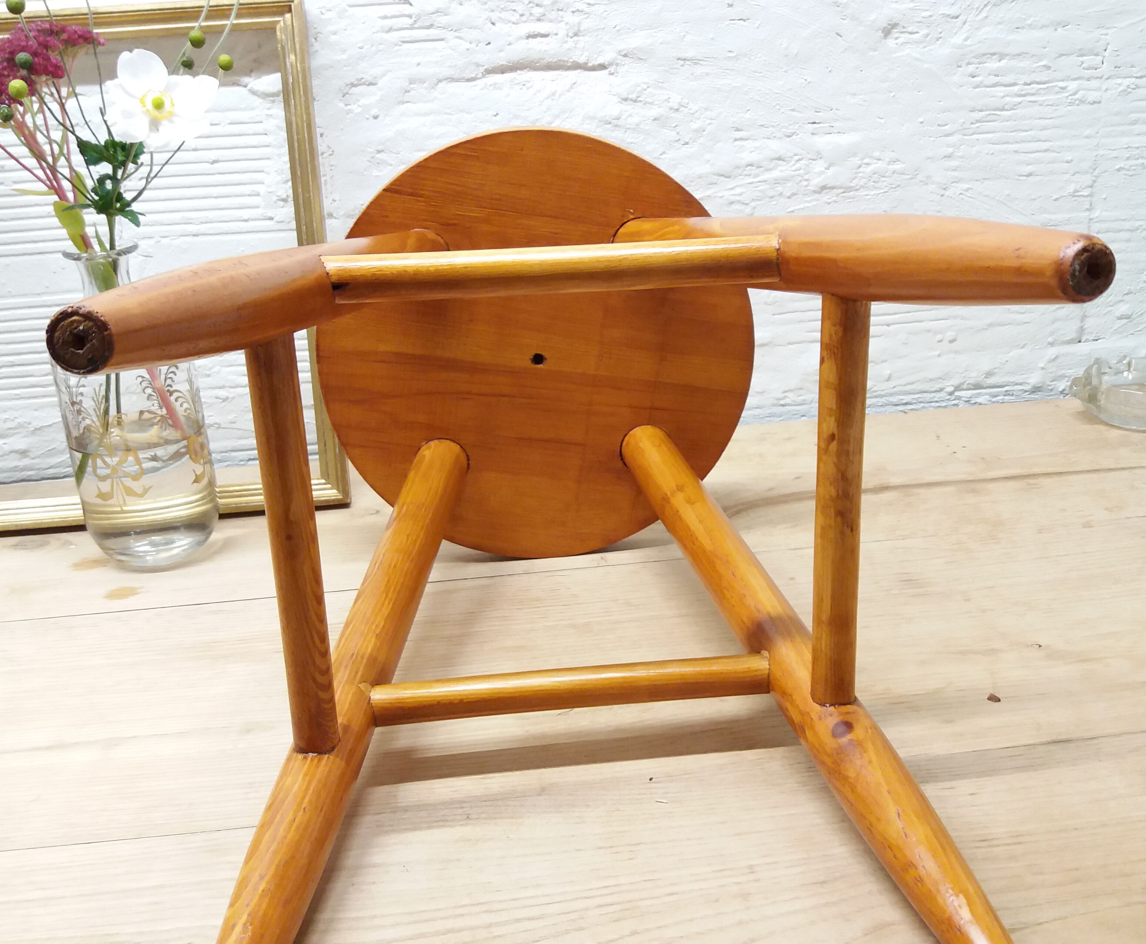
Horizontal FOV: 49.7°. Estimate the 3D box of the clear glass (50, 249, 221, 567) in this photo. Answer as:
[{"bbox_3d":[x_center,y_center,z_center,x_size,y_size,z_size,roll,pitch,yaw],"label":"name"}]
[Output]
[{"bbox_3d":[-0.310,-0.047,0.856,0.095,0.212,0.095,-3,20,0],"label":"clear glass"}]

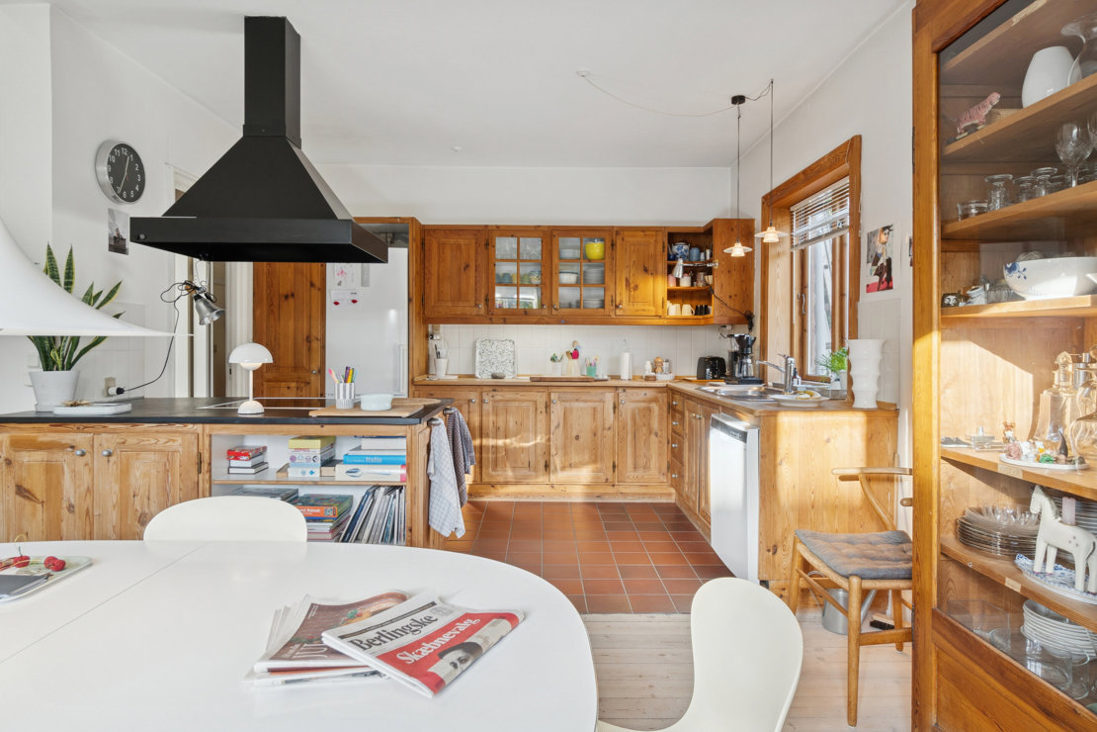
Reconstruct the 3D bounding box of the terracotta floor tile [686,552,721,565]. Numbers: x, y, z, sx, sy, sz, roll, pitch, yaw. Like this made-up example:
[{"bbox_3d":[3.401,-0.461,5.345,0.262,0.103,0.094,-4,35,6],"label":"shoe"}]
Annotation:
[{"bbox_3d":[0.890,1.102,3.287,0.199,0.015,0.192,0,2,0],"label":"terracotta floor tile"}]

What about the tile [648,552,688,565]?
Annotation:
[{"bbox_3d":[0.674,1.086,3.239,0.196,0.014,0.194,0,2,0],"label":"tile"}]

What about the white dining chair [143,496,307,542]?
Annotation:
[{"bbox_3d":[-0.871,0.766,1.343,0.490,0.800,0.520,0,2,0],"label":"white dining chair"}]

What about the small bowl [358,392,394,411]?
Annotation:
[{"bbox_3d":[-0.732,0.154,2.470,0.140,0.067,0.140,0,3,-1],"label":"small bowl"}]

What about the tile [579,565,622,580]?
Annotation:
[{"bbox_3d":[0.271,1.091,3.074,0.198,0.012,0.190,0,3,-1],"label":"tile"}]

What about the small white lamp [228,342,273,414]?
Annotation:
[{"bbox_3d":[-1.256,0.046,2.440,0.164,0.298,0.164,0,2,0],"label":"small white lamp"}]

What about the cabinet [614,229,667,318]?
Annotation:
[{"bbox_3d":[0.728,-0.752,4.808,0.396,0.701,0.330,0,2,0],"label":"cabinet"}]

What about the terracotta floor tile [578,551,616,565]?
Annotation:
[{"bbox_3d":[0.267,1.083,3.256,0.198,0.012,0.190,0,3,-1],"label":"terracotta floor tile"}]

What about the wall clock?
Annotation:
[{"bbox_3d":[-2.265,-1.025,3.070,0.055,0.300,0.300,0,3,-1],"label":"wall clock"}]

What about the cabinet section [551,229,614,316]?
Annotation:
[{"bbox_3d":[0.269,-0.750,4.740,0.480,0.685,0.320,0,2,0],"label":"cabinet section"}]

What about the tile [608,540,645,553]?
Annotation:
[{"bbox_3d":[0.470,1.078,3.425,0.196,0.014,0.194,0,2,0],"label":"tile"}]

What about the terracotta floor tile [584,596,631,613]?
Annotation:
[{"bbox_3d":[0.276,1.109,2.687,0.196,0.014,0.194,0,2,0],"label":"terracotta floor tile"}]

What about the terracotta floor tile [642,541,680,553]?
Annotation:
[{"bbox_3d":[0.670,1.074,3.441,0.198,0.012,0.190,0,3,-1],"label":"terracotta floor tile"}]

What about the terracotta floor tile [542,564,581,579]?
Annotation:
[{"bbox_3d":[0.070,1.094,3.054,0.196,0.014,0.194,0,2,0],"label":"terracotta floor tile"}]

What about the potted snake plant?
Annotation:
[{"bbox_3d":[-2.128,-0.171,2.600,0.360,0.710,0.300,0,3,-1],"label":"potted snake plant"}]

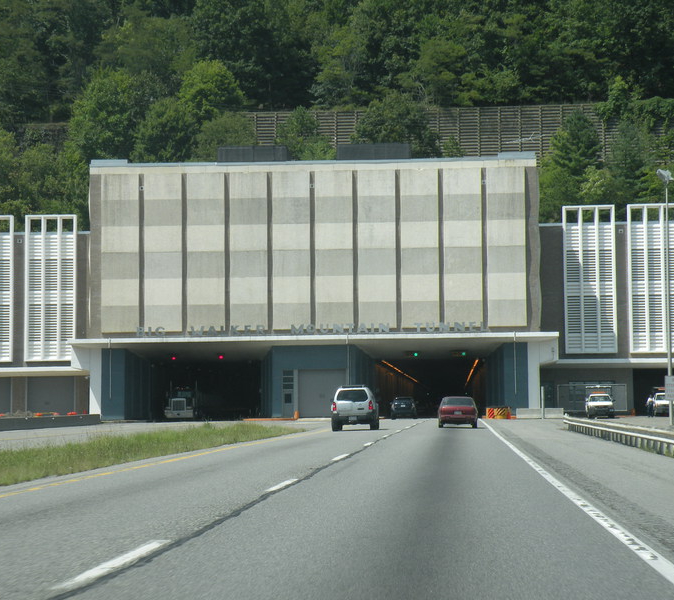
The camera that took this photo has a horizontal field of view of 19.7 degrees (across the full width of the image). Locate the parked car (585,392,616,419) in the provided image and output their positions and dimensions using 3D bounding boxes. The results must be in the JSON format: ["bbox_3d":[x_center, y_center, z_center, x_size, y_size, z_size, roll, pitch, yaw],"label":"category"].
[{"bbox_3d":[19.987,8.018,147.688,1.970,1.950,5.300,-1,-3,5],"label":"parked car"}]

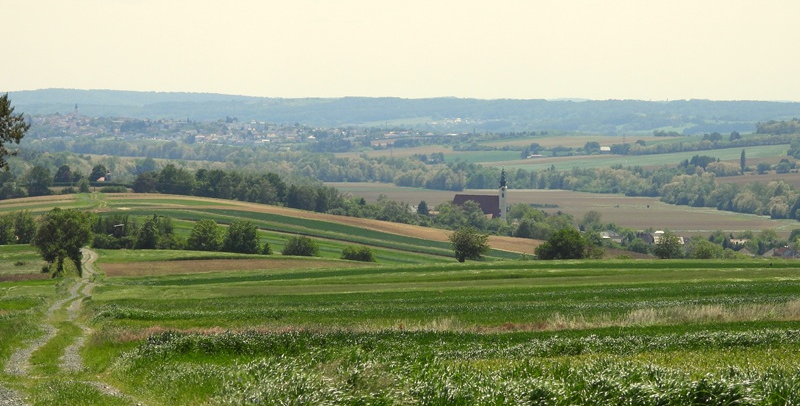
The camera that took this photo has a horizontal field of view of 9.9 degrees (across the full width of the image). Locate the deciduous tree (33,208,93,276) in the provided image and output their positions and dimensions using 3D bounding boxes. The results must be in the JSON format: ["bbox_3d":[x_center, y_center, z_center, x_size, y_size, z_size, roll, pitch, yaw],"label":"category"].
[{"bbox_3d":[-42.440,4.960,580.000,7.470,8.780,7.090,0,1,0],"label":"deciduous tree"}]

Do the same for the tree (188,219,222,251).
[{"bbox_3d":[-35.110,5.840,830.000,6.110,5.750,5.800,0,1,0],"label":"tree"}]

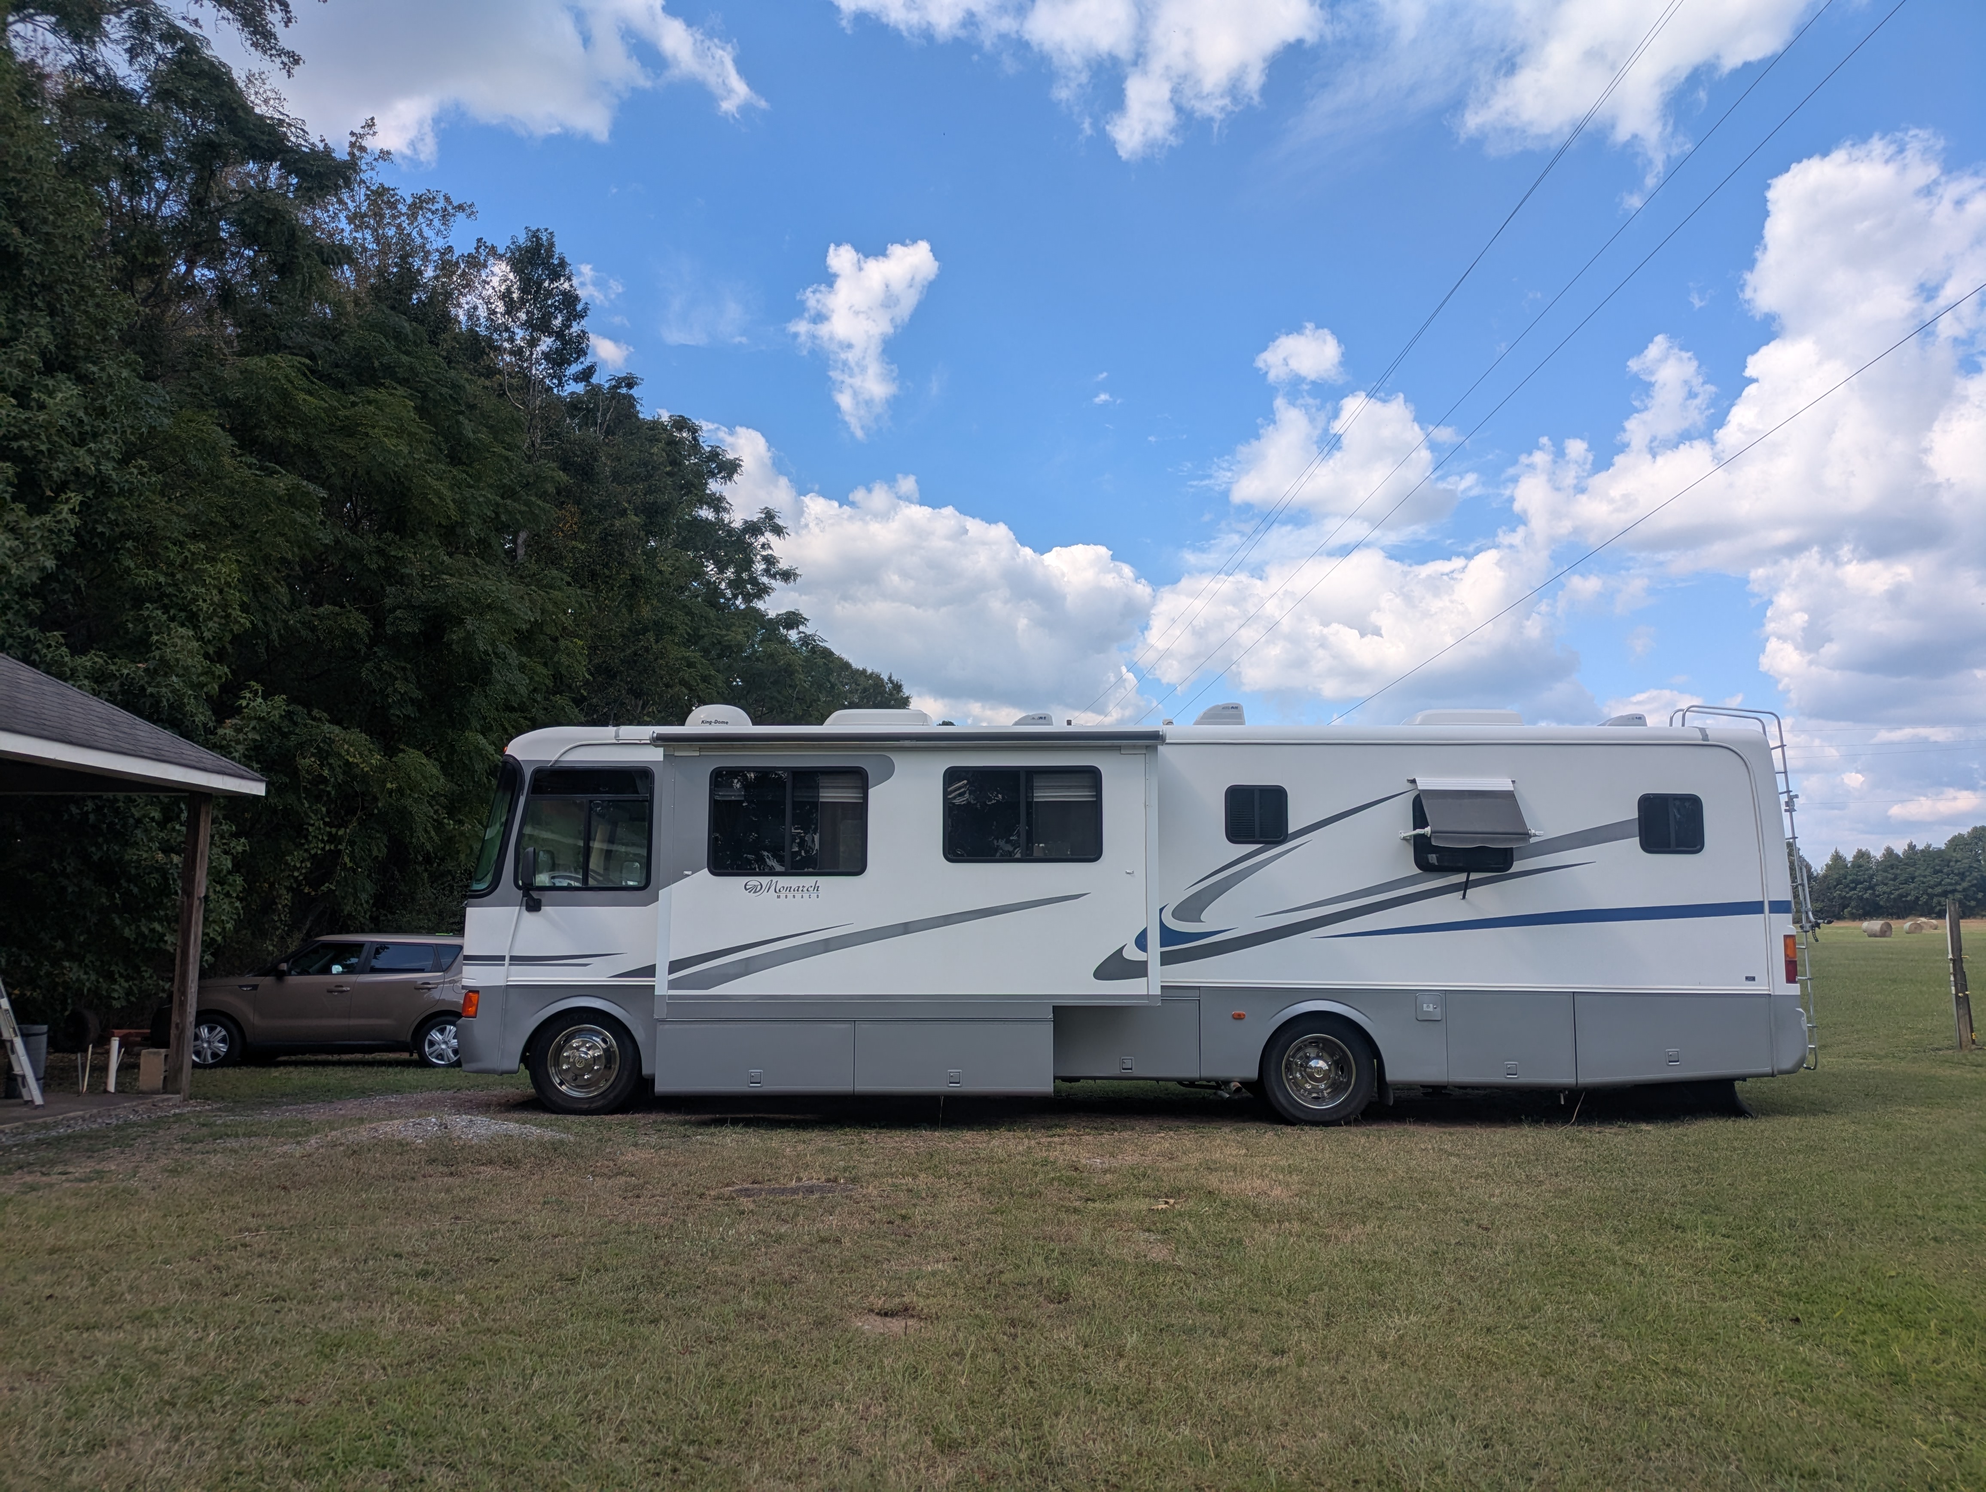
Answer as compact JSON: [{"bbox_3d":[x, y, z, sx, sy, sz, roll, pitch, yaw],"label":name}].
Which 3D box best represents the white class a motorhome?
[{"bbox_3d":[1.062,1.415,12.893,11.402,3.630,3.150,0,-7,2],"label":"white class a motorhome"}]

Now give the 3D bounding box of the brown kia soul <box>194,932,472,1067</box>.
[{"bbox_3d":[-7.981,3.102,17.592,4.140,1.600,1.800,2,-7,-13],"label":"brown kia soul"}]

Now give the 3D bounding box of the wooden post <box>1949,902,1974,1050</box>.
[{"bbox_3d":[12.181,2.882,18.155,0.190,1.925,0.180,0,-7,0],"label":"wooden post"}]

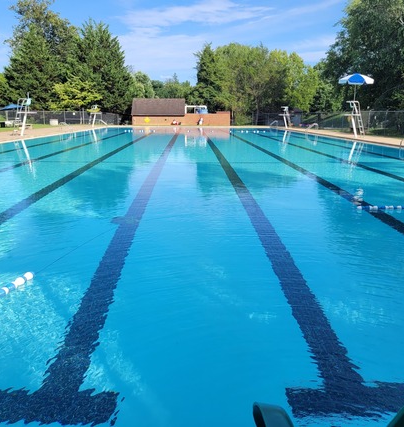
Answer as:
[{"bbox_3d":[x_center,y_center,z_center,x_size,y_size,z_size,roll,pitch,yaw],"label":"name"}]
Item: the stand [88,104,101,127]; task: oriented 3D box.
[{"bbox_3d":[-11.803,-10.733,47.200,1.450,2.400,0.900,1,13,5],"label":"stand"}]

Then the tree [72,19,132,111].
[{"bbox_3d":[-14.043,-19.864,60.740,8.300,14.010,8.300,0,13,-2],"label":"tree"}]

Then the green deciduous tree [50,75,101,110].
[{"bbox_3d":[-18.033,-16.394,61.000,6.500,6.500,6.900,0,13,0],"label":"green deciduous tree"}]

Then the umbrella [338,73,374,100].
[{"bbox_3d":[9.598,-7.846,26.582,2.130,1.720,2.130,0,13,-2],"label":"umbrella"}]

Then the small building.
[{"bbox_3d":[-2.822,-13.532,57.500,12.800,3.500,5.000,0,13,-2],"label":"small building"}]

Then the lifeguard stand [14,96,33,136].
[{"bbox_3d":[-11.088,-6.159,26.612,1.250,2.650,0.850,0,13,-2],"label":"lifeguard stand"}]

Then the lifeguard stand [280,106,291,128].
[{"bbox_3d":[9.129,-10.574,46.882,1.250,2.400,0.900,0,13,-2],"label":"lifeguard stand"}]

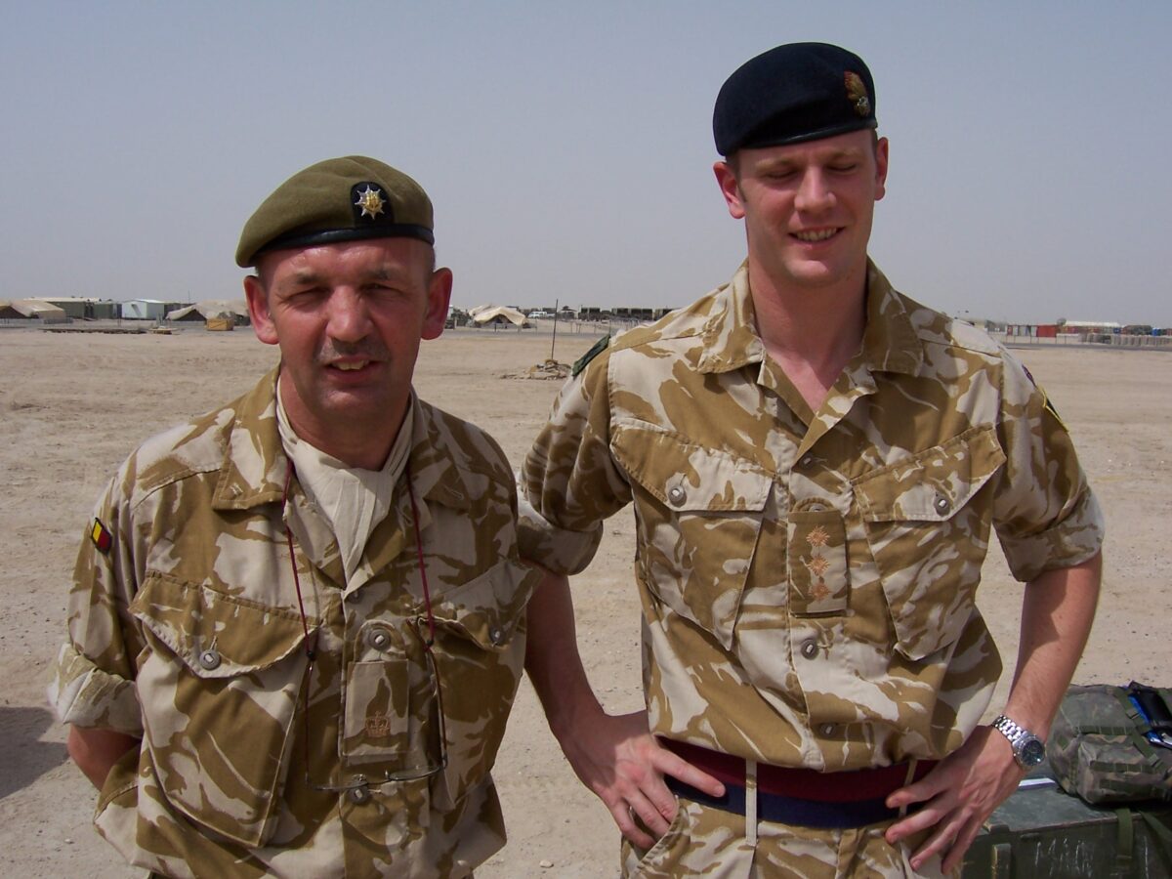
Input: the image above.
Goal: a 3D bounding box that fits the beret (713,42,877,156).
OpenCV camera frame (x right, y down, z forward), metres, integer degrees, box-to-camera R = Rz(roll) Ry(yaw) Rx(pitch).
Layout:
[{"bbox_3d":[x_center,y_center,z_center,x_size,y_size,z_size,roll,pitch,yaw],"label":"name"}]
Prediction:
[{"bbox_3d":[0.218,-0.364,1.290,0.176,0.110,0.230,-8,14,2],"label":"beret"}]

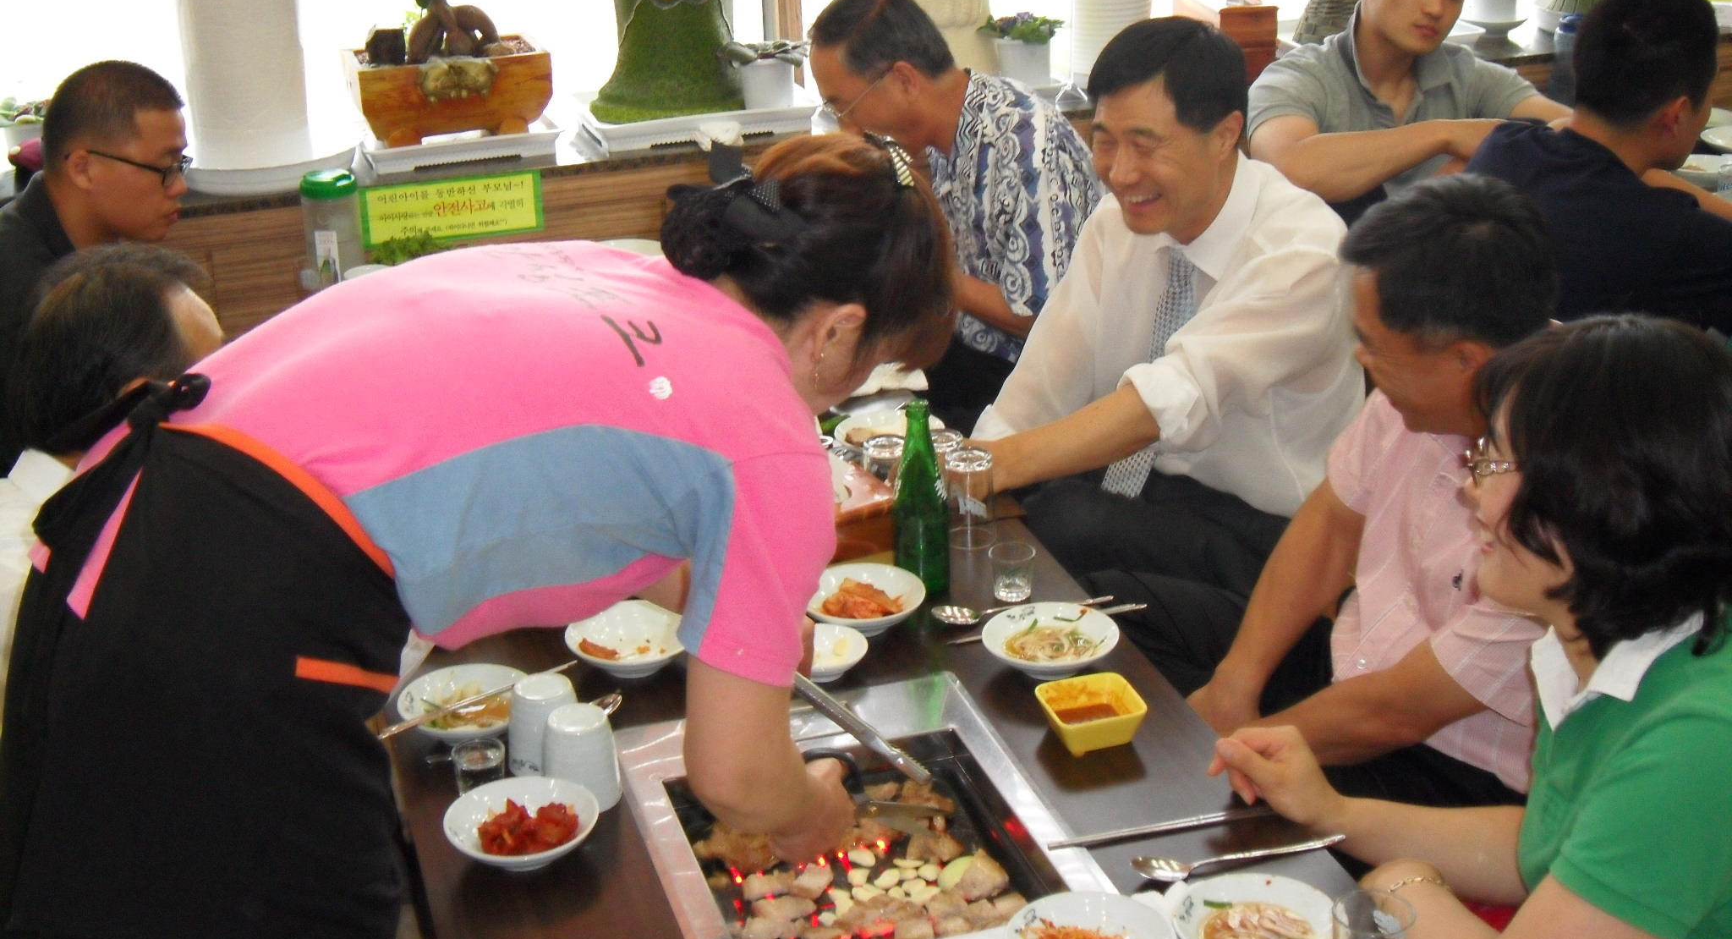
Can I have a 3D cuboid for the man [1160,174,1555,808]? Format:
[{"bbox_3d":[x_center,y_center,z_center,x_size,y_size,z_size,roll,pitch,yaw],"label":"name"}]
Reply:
[{"bbox_3d":[0.562,0.154,2.365,0.680,0.900,0.620,-9,25,-15],"label":"man"}]

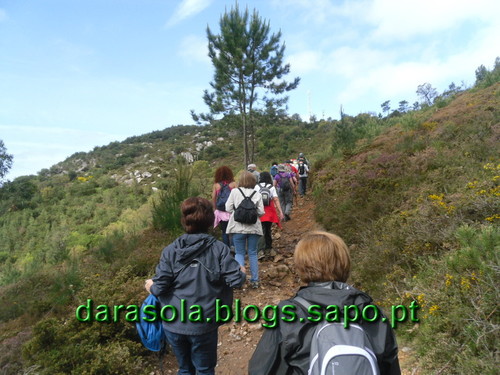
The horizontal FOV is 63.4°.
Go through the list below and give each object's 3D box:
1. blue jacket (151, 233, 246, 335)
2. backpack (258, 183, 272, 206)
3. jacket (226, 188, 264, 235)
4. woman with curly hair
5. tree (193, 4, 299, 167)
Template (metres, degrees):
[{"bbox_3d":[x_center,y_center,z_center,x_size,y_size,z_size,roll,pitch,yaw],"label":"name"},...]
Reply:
[{"bbox_3d":[-0.348,0.641,2.730,0.630,0.670,0.370,0,0,0],"label":"blue jacket"},{"bbox_3d":[0.270,0.120,7.000,0.260,0.410,0.170,0,-2,6],"label":"backpack"},{"bbox_3d":[-0.060,0.320,5.500,0.530,0.660,0.350,0,-2,3],"label":"jacket"},{"bbox_3d":[-0.450,0.410,7.300,0.470,1.620,0.420,0,-2,5],"label":"woman with curly hair"},{"bbox_3d":[-0.220,-4.650,20.000,5.200,8.800,5.000,0,-2,0],"label":"tree"}]

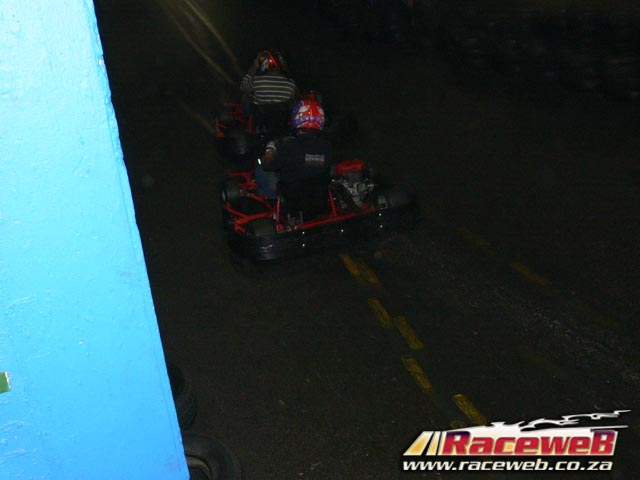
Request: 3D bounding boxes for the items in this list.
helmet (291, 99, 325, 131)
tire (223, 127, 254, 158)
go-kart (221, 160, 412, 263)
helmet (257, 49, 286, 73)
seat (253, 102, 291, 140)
[{"bbox_3d":[-0.087,-0.911,6.063,0.250,0.260,0.310,-14,28,-17],"label":"helmet"},{"bbox_3d":[-0.797,-0.918,8.122,0.190,0.280,0.280,-10,27,-10],"label":"tire"},{"bbox_3d":[-0.135,-0.539,6.888,1.400,0.600,1.820,-14,28,-17],"label":"go-kart"},{"bbox_3d":[-0.474,-1.713,7.963,0.250,0.260,0.310,-10,27,-10],"label":"helmet"},{"bbox_3d":[-0.488,-1.228,8.352,0.400,0.480,0.500,-10,27,-10],"label":"seat"}]

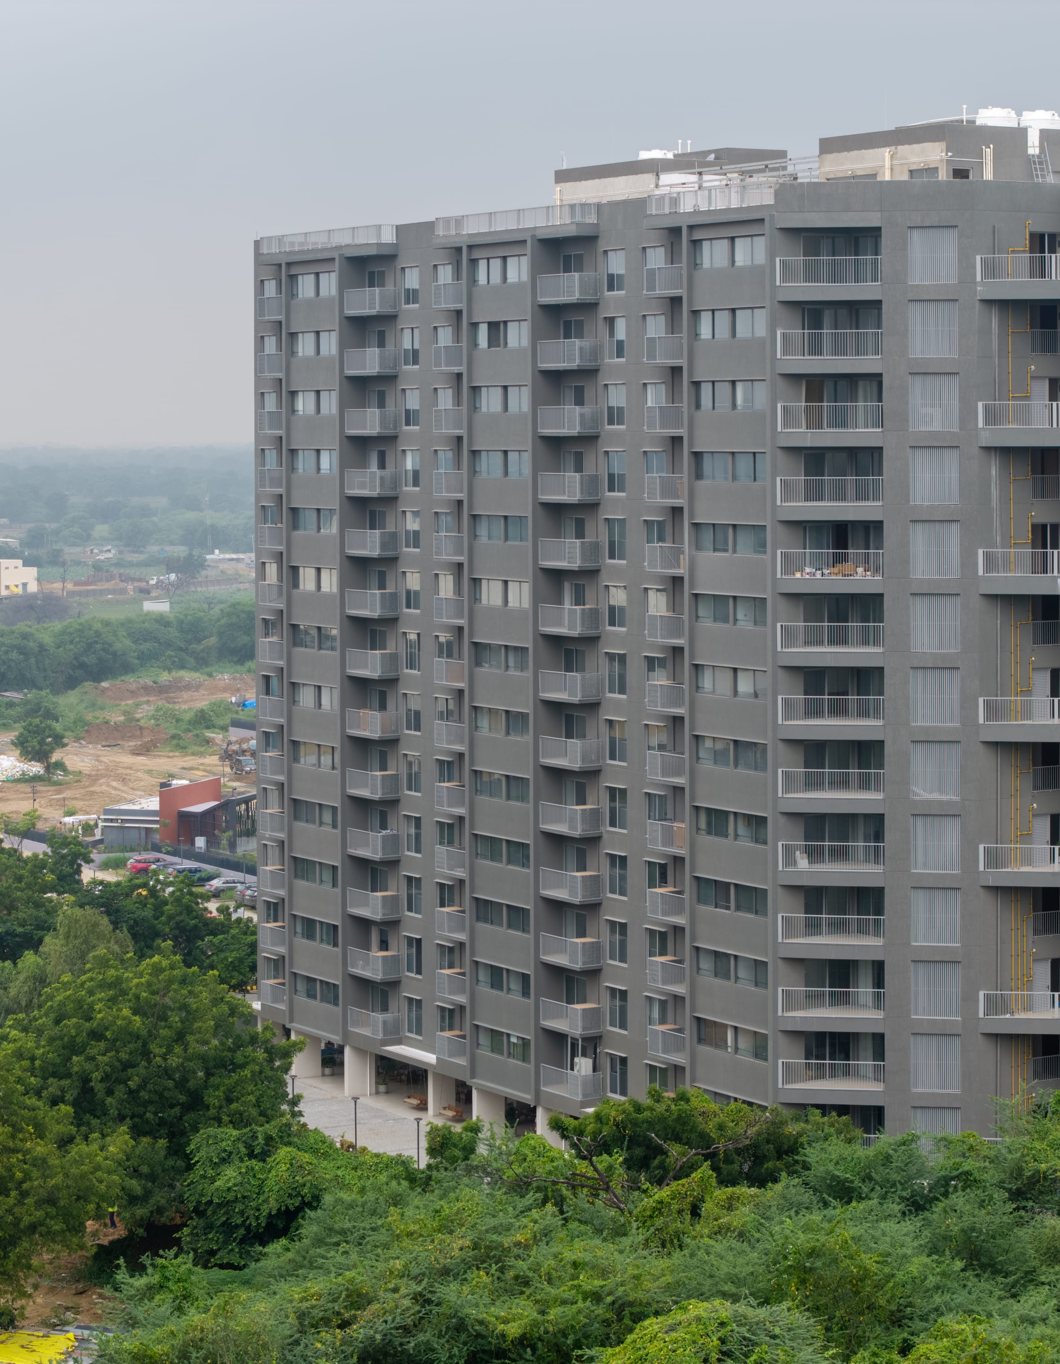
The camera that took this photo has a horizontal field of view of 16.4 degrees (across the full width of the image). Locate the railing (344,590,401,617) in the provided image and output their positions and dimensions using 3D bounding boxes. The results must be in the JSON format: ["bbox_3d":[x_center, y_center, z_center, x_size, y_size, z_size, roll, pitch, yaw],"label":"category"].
[{"bbox_3d":[-7.825,-4.016,183.800,1.180,1.140,3.480,-2,3,-30],"label":"railing"}]

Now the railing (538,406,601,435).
[{"bbox_3d":[1.799,-11.878,166.572,1.200,1.150,3.570,-2,3,-30],"label":"railing"}]

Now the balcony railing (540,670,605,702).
[{"bbox_3d":[1.804,0.124,163.667,1.121,1.111,3.491,-2,4,-30],"label":"balcony railing"}]

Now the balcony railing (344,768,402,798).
[{"bbox_3d":[-7.656,4.912,180.593,1.121,1.111,3.501,-2,4,-30],"label":"balcony railing"}]

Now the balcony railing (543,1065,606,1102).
[{"bbox_3d":[1.933,18.124,167.100,1.180,1.140,3.480,-2,3,-30],"label":"balcony railing"}]

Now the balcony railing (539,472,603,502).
[{"bbox_3d":[1.805,-8.922,167.100,1.180,1.140,3.480,-2,3,-30],"label":"balcony railing"}]

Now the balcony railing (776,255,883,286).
[{"bbox_3d":[12.267,-16.826,150.700,4.300,1.140,0.110,0,2,9],"label":"balcony railing"}]

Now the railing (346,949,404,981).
[{"bbox_3d":[-7.731,14.002,183.800,1.180,1.140,3.480,-2,3,-30],"label":"railing"}]

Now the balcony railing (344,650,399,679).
[{"bbox_3d":[-7.799,-0.991,183.252,1.200,1.150,3.570,-2,3,-30],"label":"balcony railing"}]

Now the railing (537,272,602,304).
[{"bbox_3d":[1.767,-17.907,166.628,1.200,1.150,3.570,-2,3,-30],"label":"railing"}]

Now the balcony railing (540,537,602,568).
[{"bbox_3d":[1.819,-5.917,167.100,1.180,1.140,3.480,-2,3,-30],"label":"balcony railing"}]

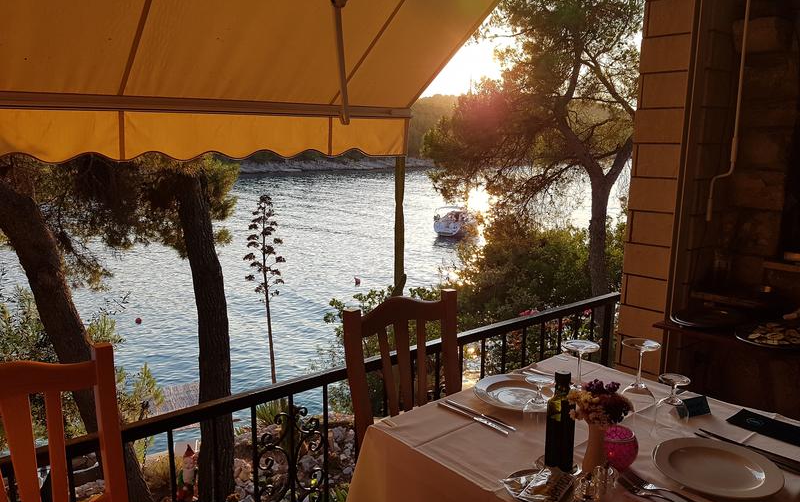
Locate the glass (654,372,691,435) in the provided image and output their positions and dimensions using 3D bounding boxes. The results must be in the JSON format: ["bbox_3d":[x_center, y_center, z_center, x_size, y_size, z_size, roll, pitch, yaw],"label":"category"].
[{"bbox_3d":[0.629,0.359,1.388,0.080,0.128,0.080,0,10,0],"label":"glass"}]

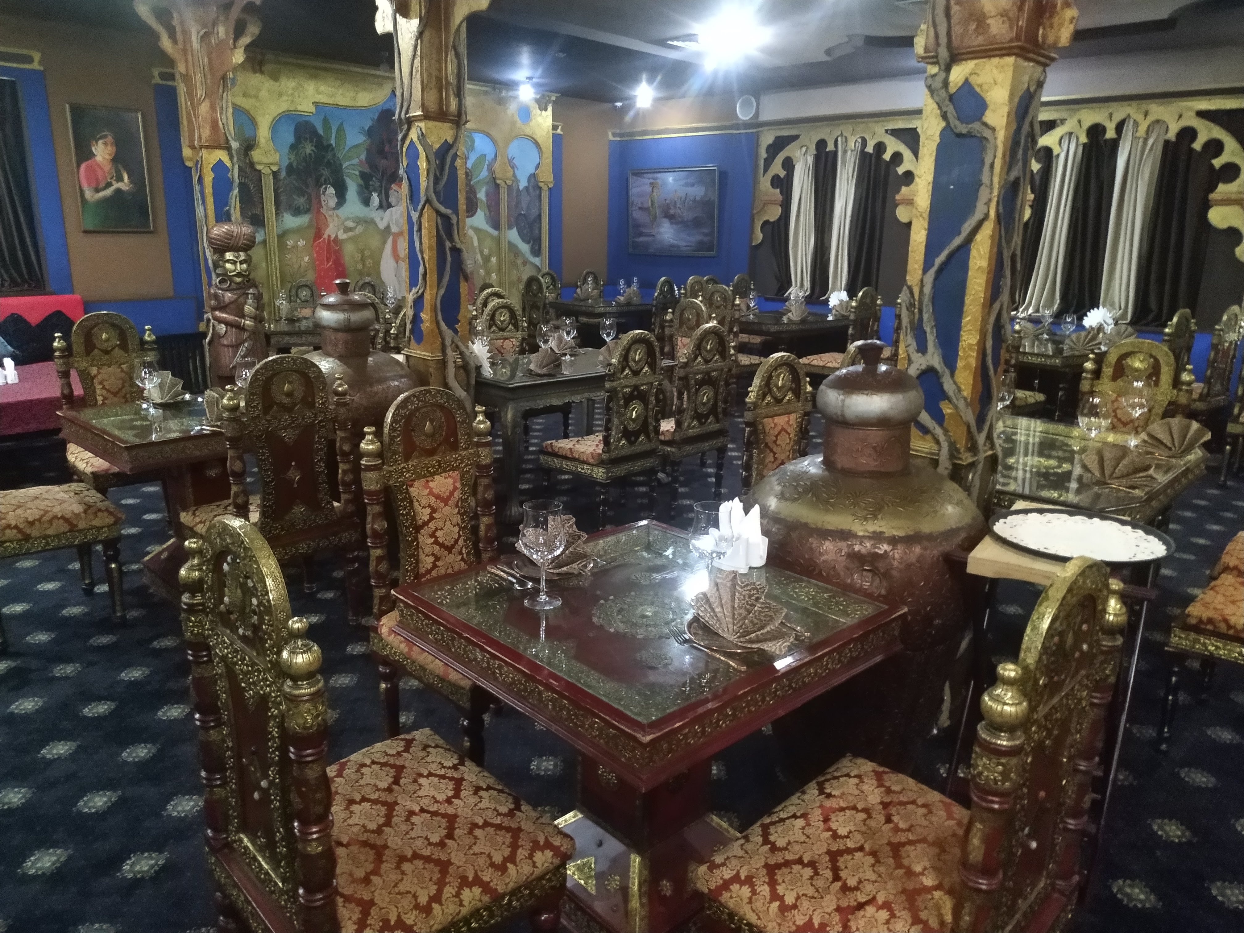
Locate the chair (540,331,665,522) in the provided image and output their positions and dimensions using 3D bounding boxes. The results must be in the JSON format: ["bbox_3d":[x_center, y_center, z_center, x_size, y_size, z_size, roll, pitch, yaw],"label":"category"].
[{"bbox_3d":[-0.106,-0.235,4.756,0.500,1.060,0.480,13,19,39],"label":"chair"}]

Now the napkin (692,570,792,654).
[{"bbox_3d":[0.239,0.262,1.659,0.215,0.130,0.105,15,20,42],"label":"napkin"}]

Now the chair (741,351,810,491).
[{"bbox_3d":[0.798,0.077,3.502,0.480,1.050,0.460,15,20,42],"label":"chair"}]

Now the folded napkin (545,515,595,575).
[{"bbox_3d":[-0.146,0.177,1.952,0.190,0.140,0.115,8,16,24],"label":"folded napkin"}]

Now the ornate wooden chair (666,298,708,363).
[{"bbox_3d":[0.349,-0.738,6.595,0.475,1.040,0.510,15,21,42],"label":"ornate wooden chair"}]

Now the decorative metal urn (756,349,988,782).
[{"bbox_3d":[0.648,0.281,2.304,0.614,1.205,0.614,1,15,0],"label":"decorative metal urn"}]

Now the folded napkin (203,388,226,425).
[{"bbox_3d":[-1.635,-0.264,3.535,0.185,0.140,0.100,-13,20,-41],"label":"folded napkin"}]

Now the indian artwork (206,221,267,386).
[{"bbox_3d":[-2.467,-0.789,5.596,0.330,1.550,0.300,-13,20,-41],"label":"indian artwork"}]

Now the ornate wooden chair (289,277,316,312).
[{"bbox_3d":[-2.893,-1.250,8.233,0.510,1.040,0.475,15,21,42],"label":"ornate wooden chair"}]

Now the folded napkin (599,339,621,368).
[{"bbox_3d":[-0.040,-0.627,4.777,0.175,0.137,0.127,-7,18,-29],"label":"folded napkin"}]

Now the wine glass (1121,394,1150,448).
[{"bbox_3d":[1.943,-0.184,3.257,0.102,0.210,0.102,1,15,0],"label":"wine glass"}]

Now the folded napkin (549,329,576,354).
[{"bbox_3d":[-0.399,-0.855,5.805,0.185,0.140,0.100,-13,20,-41],"label":"folded napkin"}]

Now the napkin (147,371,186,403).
[{"bbox_3d":[-1.892,-0.330,3.568,0.171,0.127,0.127,-4,16,-19],"label":"napkin"}]

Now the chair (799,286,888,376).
[{"bbox_3d":[1.911,-1.038,7.492,0.468,1.043,0.449,15,21,41],"label":"chair"}]

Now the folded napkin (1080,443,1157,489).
[{"bbox_3d":[1.579,-0.002,2.740,0.230,0.145,0.125,10,17,31],"label":"folded napkin"}]

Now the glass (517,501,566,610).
[{"bbox_3d":[-0.171,0.193,1.858,0.083,0.215,0.083,-13,20,-41],"label":"glass"}]

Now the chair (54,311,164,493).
[{"bbox_3d":[-2.506,-0.212,4.395,0.510,1.090,0.490,15,20,42],"label":"chair"}]

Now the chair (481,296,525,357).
[{"bbox_3d":[-0.685,-0.610,6.044,0.510,1.040,0.475,15,21,42],"label":"chair"}]

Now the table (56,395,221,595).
[{"bbox_3d":[-1.749,0.145,3.615,0.780,0.735,0.780,15,20,42],"label":"table"}]

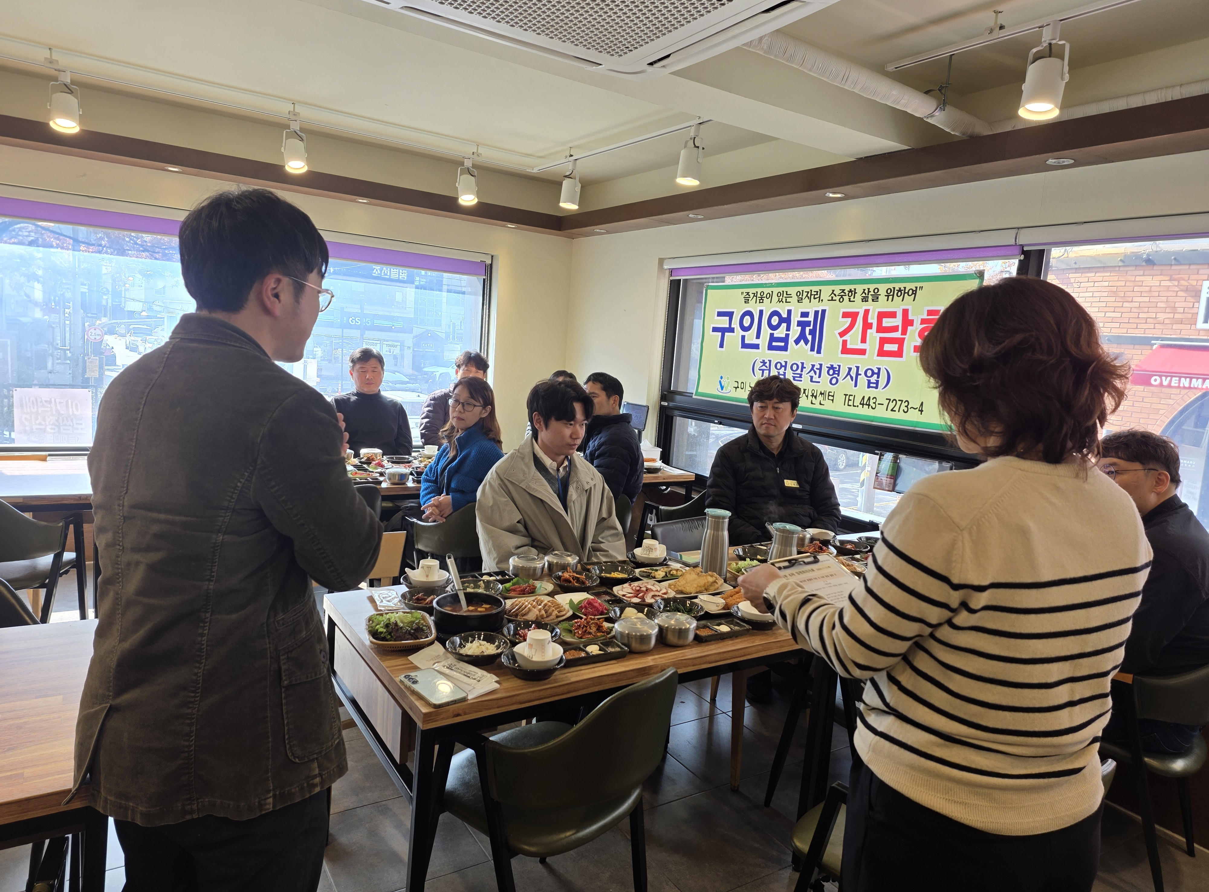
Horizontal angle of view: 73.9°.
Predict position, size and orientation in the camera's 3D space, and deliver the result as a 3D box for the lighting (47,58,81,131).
[{"bbox_3d":[-2.530,-1.637,3.766,0.128,0.316,0.165,0,8,-33],"label":"lighting"}]

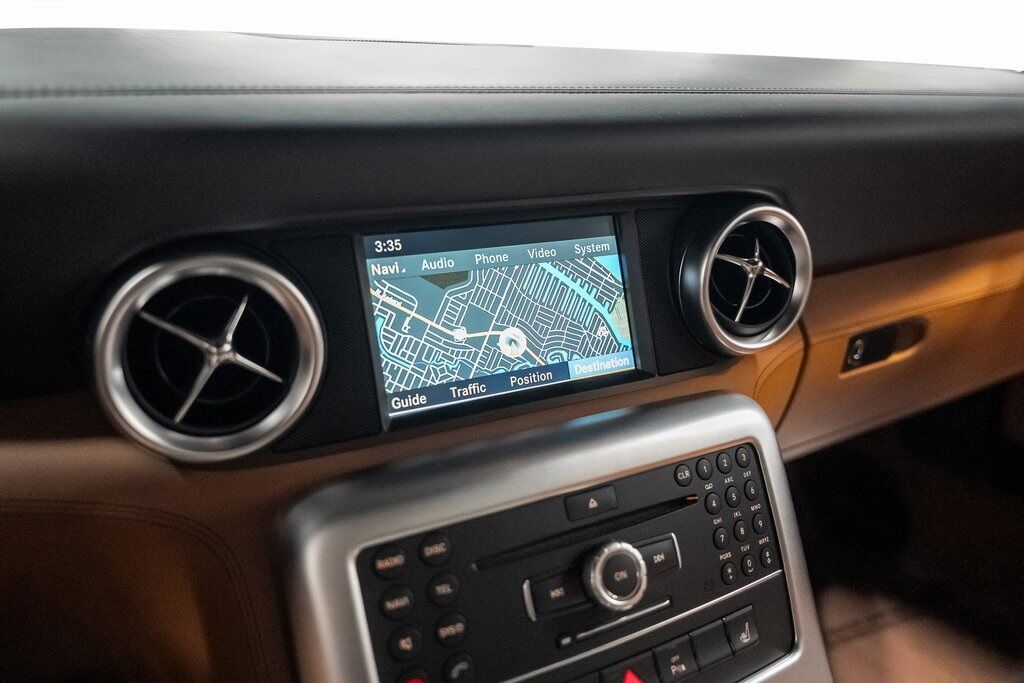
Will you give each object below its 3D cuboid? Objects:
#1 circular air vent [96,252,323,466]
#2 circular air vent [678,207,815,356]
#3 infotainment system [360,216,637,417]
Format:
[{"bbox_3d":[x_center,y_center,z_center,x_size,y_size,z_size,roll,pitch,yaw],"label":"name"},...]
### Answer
[{"bbox_3d":[-0.130,0.005,0.324,0.091,0.091,0.025,-9,16,-26],"label":"circular air vent"},{"bbox_3d":[0.143,-0.040,0.463,0.091,0.091,0.035,-9,16,-26],"label":"circular air vent"},{"bbox_3d":[-0.003,-0.018,0.413,0.155,0.093,0.020,-9,1,-26],"label":"infotainment system"}]

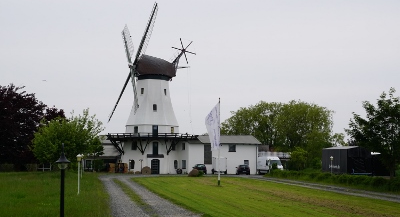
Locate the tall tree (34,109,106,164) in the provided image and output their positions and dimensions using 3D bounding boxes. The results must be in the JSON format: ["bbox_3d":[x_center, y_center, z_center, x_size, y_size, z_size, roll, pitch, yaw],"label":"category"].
[{"bbox_3d":[-18.515,4.771,93.897,10.101,9.001,9.300,0,-4,0],"label":"tall tree"}]

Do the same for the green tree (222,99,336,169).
[{"bbox_3d":[14.755,5.209,126.969,21.619,13.514,16.000,0,-4,0],"label":"green tree"}]

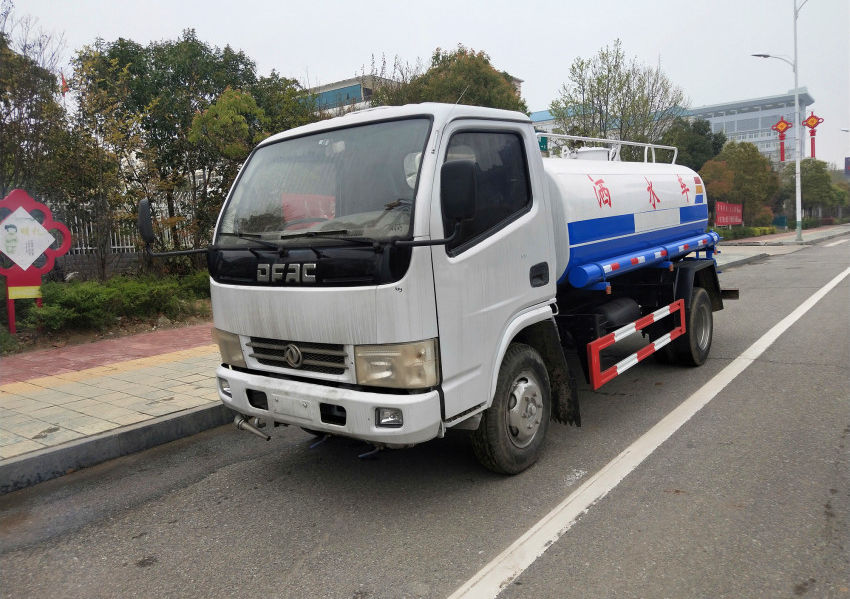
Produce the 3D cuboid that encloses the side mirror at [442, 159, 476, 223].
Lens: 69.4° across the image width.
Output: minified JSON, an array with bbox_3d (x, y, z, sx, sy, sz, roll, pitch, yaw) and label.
[{"bbox_3d":[0.140,-0.471,2.709,0.148,0.265,0.080,-1,6,19],"label":"side mirror"}]

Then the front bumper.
[{"bbox_3d":[-0.671,0.553,3.463,1.820,0.270,0.240,1,7,39],"label":"front bumper"}]

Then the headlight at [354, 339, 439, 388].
[{"bbox_3d":[-0.137,0.311,3.011,0.450,0.225,0.165,0,7,32],"label":"headlight"}]

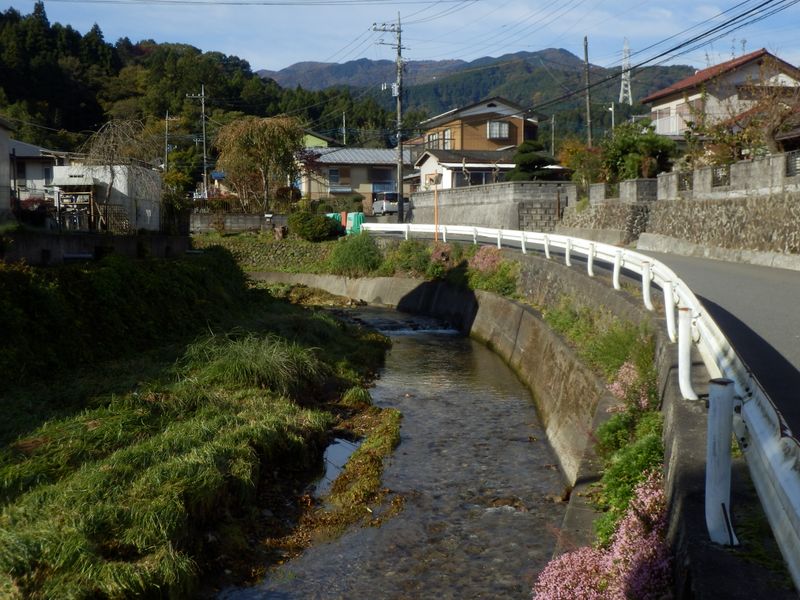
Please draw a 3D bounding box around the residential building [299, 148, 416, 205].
[{"bbox_3d":[-3.590,-9.265,91.000,8.300,5.000,7.200,-2,4,-18],"label":"residential building"}]

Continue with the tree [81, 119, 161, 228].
[{"bbox_3d":[-12.569,-5.666,53.000,3.600,4.950,3.500,0,4,0],"label":"tree"}]

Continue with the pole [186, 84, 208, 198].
[{"bbox_3d":[-16.838,-13.096,98.000,1.650,9.800,0.450,-2,4,-20],"label":"pole"}]

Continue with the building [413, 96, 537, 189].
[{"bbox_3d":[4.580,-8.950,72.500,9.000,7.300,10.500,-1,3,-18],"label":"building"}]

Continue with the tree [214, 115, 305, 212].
[{"bbox_3d":[-7.990,-7.760,67.000,5.100,5.600,4.900,0,3,0],"label":"tree"}]

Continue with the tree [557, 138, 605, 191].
[{"bbox_3d":[8.440,-6.200,54.500,2.300,2.700,2.200,0,3,0],"label":"tree"}]

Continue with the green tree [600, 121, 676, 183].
[{"bbox_3d":[10.320,-6.170,51.000,3.300,3.200,3.100,0,3,0],"label":"green tree"}]

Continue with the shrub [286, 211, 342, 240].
[{"bbox_3d":[-4.183,-3.579,57.000,2.600,1.500,2.200,0,4,0],"label":"shrub"}]

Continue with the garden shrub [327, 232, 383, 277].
[{"bbox_3d":[-2.050,-2.050,53.000,2.500,2.000,2.300,0,3,0],"label":"garden shrub"}]

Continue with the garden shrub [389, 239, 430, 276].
[{"bbox_3d":[0.454,-1.774,51.000,1.750,1.550,1.550,0,4,0],"label":"garden shrub"}]

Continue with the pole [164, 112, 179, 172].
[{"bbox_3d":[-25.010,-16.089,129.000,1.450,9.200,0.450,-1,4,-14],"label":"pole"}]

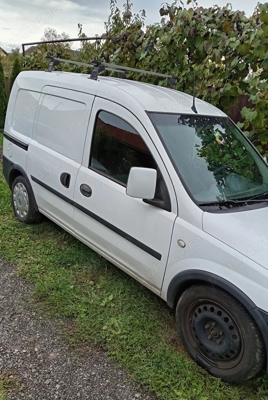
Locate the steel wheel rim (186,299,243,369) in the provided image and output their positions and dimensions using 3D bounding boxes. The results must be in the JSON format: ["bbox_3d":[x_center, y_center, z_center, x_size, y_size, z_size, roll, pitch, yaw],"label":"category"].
[{"bbox_3d":[0.556,0.845,2.040,0.130,0.425,0.425,-8,24,-40],"label":"steel wheel rim"}]

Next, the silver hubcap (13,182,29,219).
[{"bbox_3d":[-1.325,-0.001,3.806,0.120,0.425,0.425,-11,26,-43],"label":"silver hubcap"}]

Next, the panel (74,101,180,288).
[{"bbox_3d":[-0.058,-0.111,2.445,0.180,1.260,1.140,-11,26,-43],"label":"panel"}]

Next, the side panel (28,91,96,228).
[{"bbox_3d":[-0.761,-0.454,3.128,0.190,1.280,0.950,-11,26,-43],"label":"side panel"}]

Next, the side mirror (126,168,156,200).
[{"bbox_3d":[0.051,-0.110,2.176,0.190,0.220,0.125,-11,26,-43],"label":"side mirror"}]

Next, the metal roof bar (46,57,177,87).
[{"bbox_3d":[-0.236,-1.376,3.484,1.240,0.200,0.960,-11,26,-43],"label":"metal roof bar"}]

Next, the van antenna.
[{"bbox_3d":[0.548,-0.940,2.752,0.030,0.345,0.100,-11,26,-43],"label":"van antenna"}]

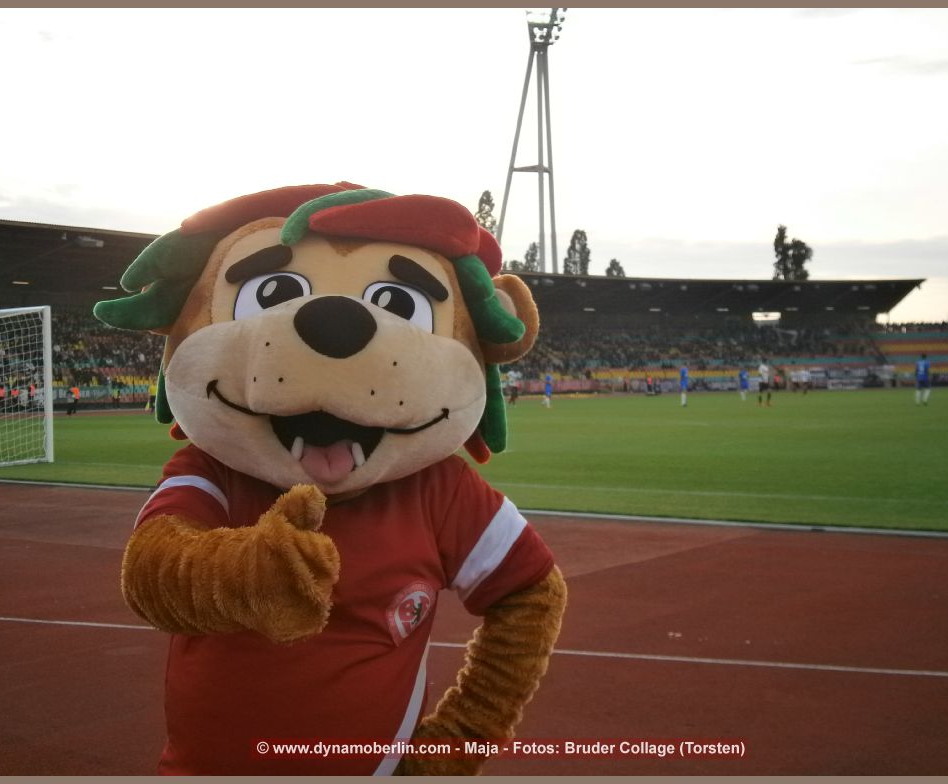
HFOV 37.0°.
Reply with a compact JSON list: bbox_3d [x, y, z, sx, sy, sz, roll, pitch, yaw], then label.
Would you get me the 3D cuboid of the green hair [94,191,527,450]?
[{"bbox_3d":[-0.246,-0.108,2.150,0.650,0.410,0.450,5,2,-7],"label":"green hair"}]

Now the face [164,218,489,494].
[{"bbox_3d":[-0.213,-0.050,2.030,0.460,0.390,0.300,5,2,-7],"label":"face"}]

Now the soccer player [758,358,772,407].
[{"bbox_3d":[10.920,-0.350,53.000,0.520,1.800,0.420,0,1,6],"label":"soccer player"}]

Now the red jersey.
[{"bbox_3d":[-0.194,0.375,2.130,0.620,0.590,0.400,-1,1,-3],"label":"red jersey"}]

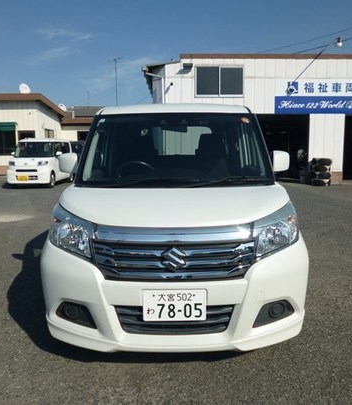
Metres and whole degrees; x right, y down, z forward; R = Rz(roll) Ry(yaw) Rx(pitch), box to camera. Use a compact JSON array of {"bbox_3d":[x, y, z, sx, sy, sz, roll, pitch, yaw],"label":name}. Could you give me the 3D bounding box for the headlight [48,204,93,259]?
[{"bbox_3d":[-0.615,0.147,2.184,0.340,0.245,0.400,0,7,0],"label":"headlight"}]

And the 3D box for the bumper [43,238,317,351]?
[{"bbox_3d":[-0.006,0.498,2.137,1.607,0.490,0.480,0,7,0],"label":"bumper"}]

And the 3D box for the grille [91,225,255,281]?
[{"bbox_3d":[-0.009,0.261,1.956,0.887,0.265,0.160,0,7,0],"label":"grille"}]

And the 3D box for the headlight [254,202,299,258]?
[{"bbox_3d":[0.601,0.147,2.184,0.342,0.245,0.400,0,7,0],"label":"headlight"}]

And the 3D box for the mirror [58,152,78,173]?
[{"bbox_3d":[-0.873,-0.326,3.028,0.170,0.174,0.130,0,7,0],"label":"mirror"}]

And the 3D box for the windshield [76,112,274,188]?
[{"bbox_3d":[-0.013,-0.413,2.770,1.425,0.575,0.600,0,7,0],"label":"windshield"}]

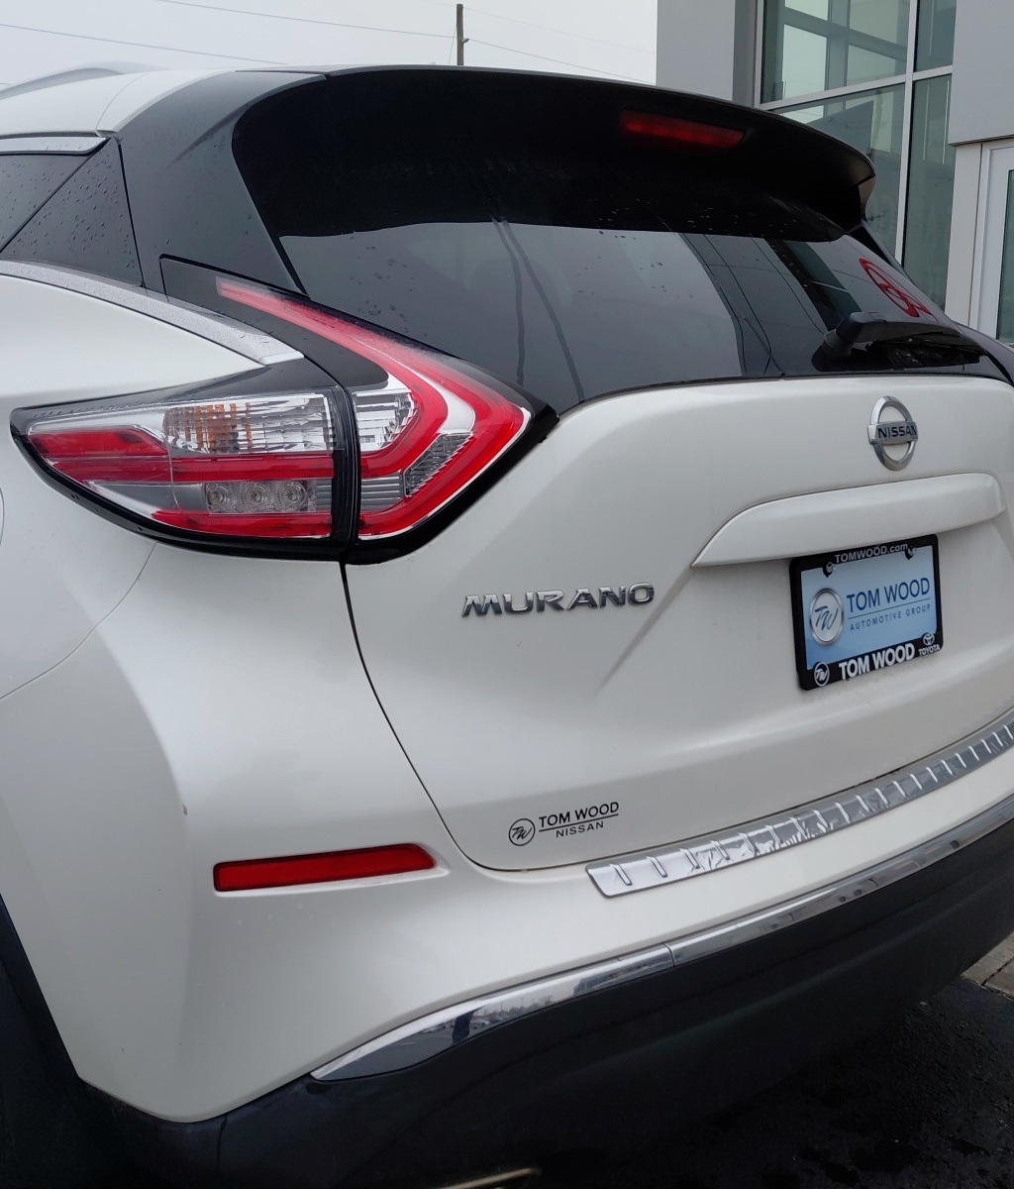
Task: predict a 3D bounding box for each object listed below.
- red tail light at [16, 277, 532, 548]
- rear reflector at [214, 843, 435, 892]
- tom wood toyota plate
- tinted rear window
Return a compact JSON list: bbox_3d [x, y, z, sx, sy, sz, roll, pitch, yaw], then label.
[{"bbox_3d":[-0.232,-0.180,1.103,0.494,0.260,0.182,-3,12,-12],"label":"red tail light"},{"bbox_3d":[-0.173,0.253,1.081,0.208,0.031,0.028,-4,12,-20],"label":"rear reflector"},{"bbox_3d":[0.452,0.017,1.413,0.315,0.160,0.018,-10,7,-39],"label":"tom wood toyota plate"},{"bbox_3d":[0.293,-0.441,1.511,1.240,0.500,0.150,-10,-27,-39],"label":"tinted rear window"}]

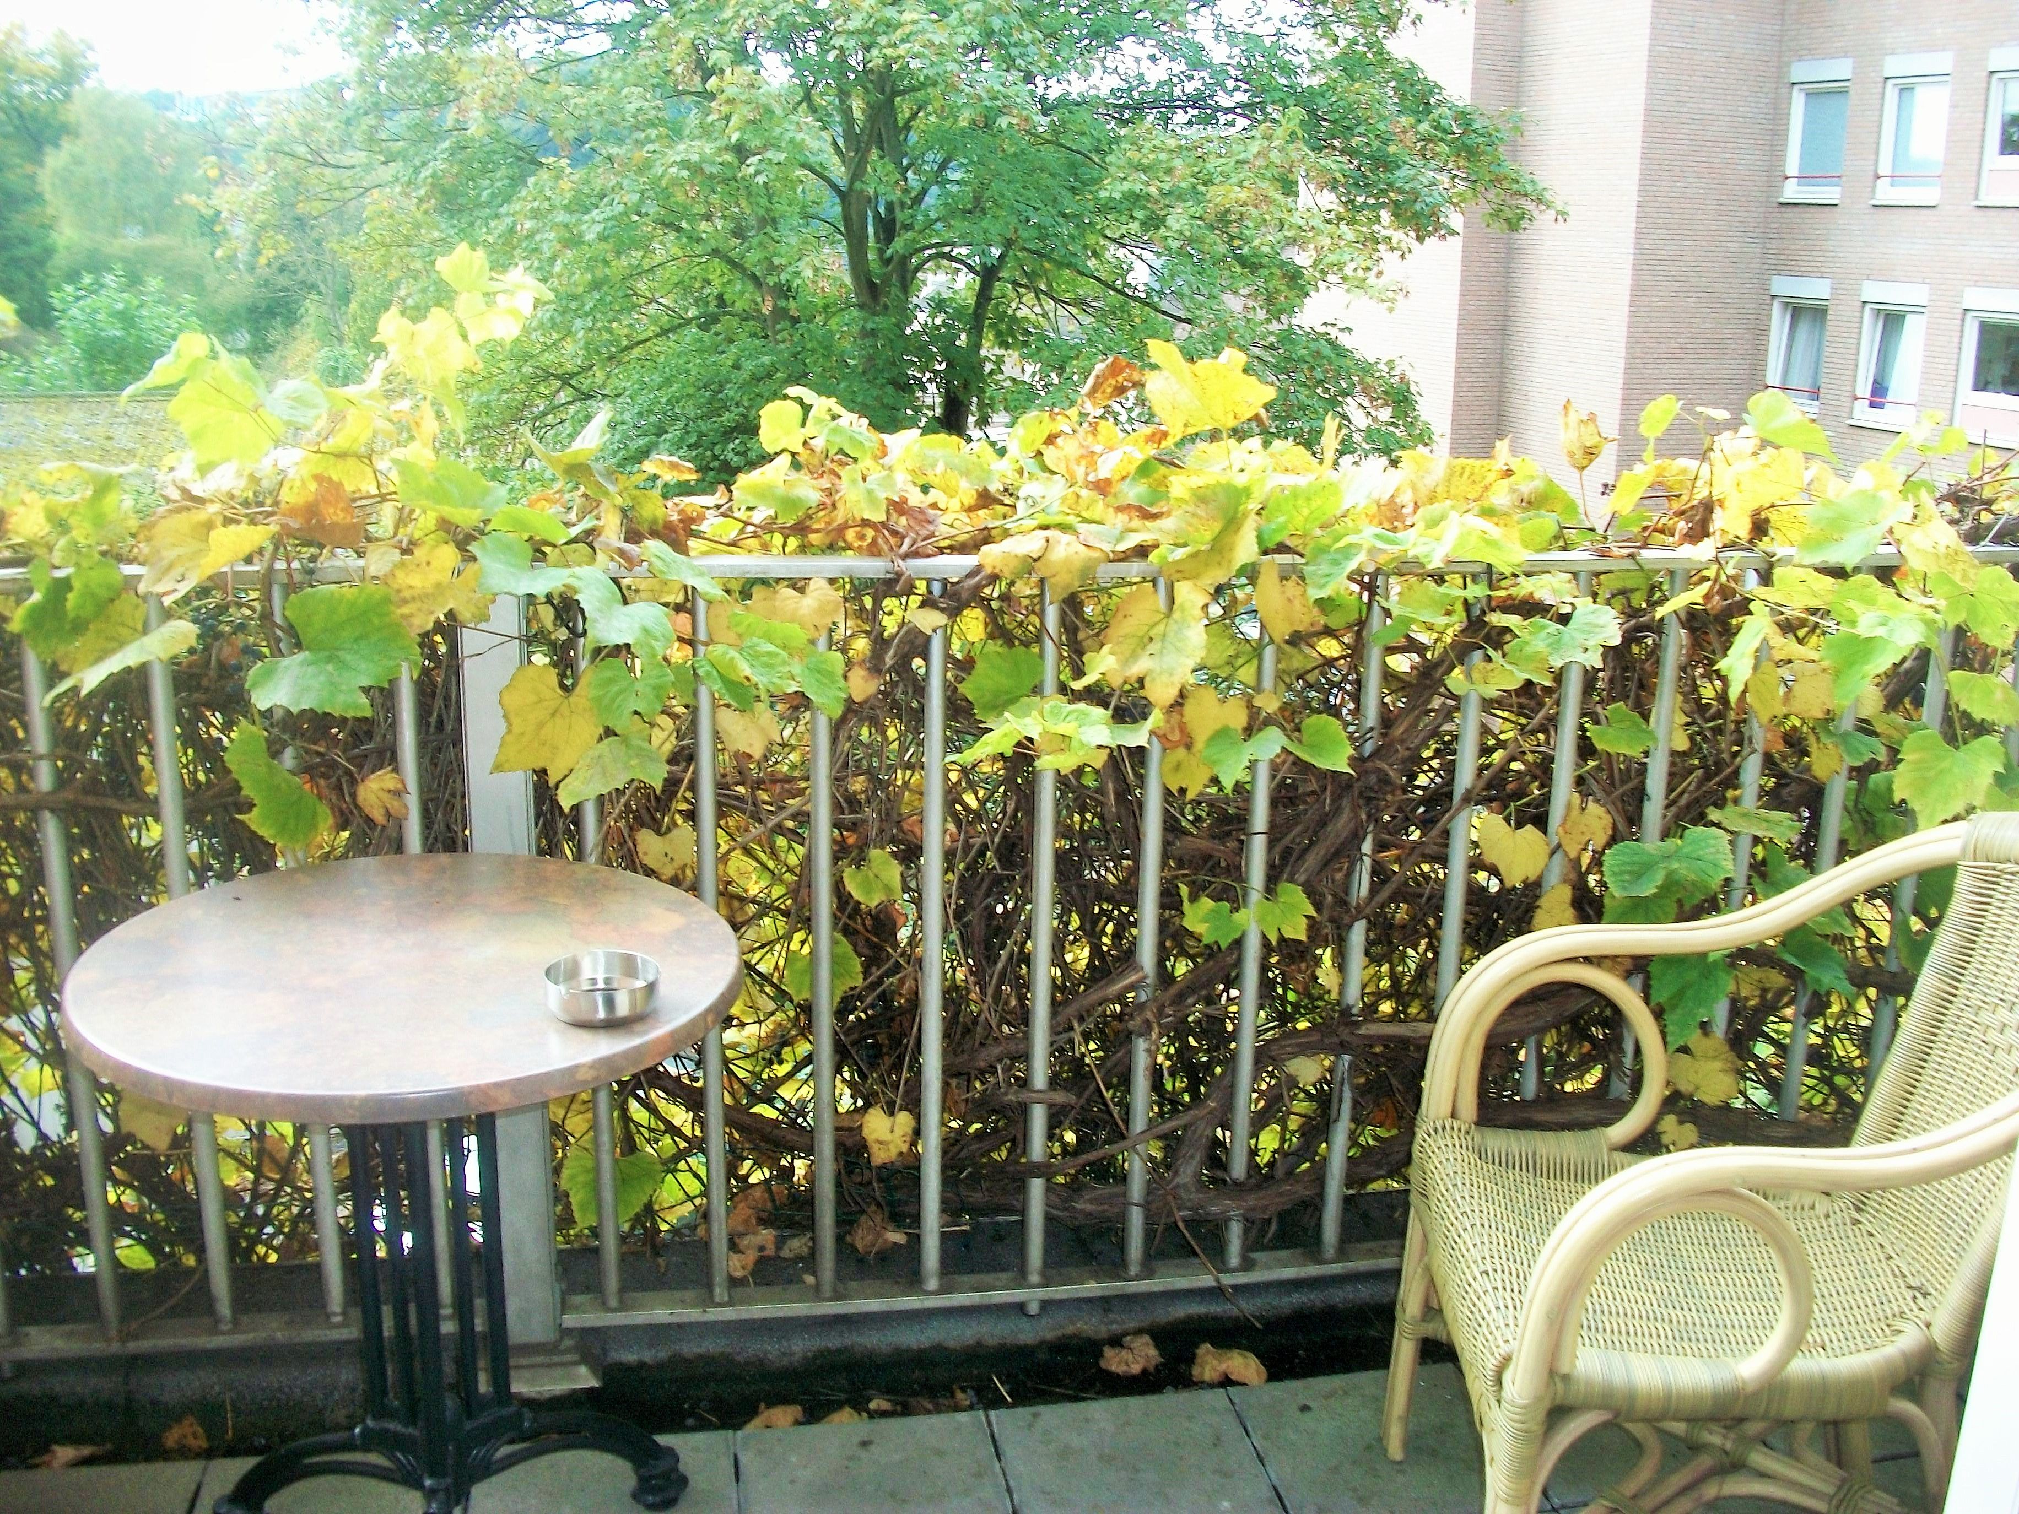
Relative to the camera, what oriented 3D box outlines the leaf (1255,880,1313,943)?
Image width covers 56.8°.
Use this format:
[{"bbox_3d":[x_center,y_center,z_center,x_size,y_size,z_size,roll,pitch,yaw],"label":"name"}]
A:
[{"bbox_3d":[0.335,0.193,2.286,0.074,0.076,0.020,-12,2,-10],"label":"leaf"}]

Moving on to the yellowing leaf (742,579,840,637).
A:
[{"bbox_3d":[-0.248,-0.168,2.131,0.115,0.070,0.035,-1,6,-10],"label":"yellowing leaf"}]

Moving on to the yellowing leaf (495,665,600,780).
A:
[{"bbox_3d":[-0.498,-0.037,2.008,0.111,0.127,0.045,-2,16,-13],"label":"yellowing leaf"}]

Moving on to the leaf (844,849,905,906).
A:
[{"bbox_3d":[-0.163,0.145,2.244,0.073,0.070,0.025,-1,10,-9],"label":"leaf"}]

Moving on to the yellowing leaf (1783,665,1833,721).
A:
[{"bbox_3d":[0.987,-0.079,2.306,0.058,0.073,0.030,6,16,16],"label":"yellowing leaf"}]

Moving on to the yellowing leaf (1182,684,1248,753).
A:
[{"bbox_3d":[0.258,-0.042,2.341,0.090,0.102,0.030,-1,11,-10],"label":"yellowing leaf"}]

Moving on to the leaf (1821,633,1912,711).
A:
[{"bbox_3d":[1.033,-0.105,2.255,0.090,0.086,0.050,7,16,17],"label":"leaf"}]

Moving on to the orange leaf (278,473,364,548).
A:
[{"bbox_3d":[-0.722,-0.258,1.957,0.082,0.075,0.060,-3,16,-18],"label":"orange leaf"}]

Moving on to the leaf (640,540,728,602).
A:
[{"bbox_3d":[-0.360,-0.206,2.069,0.118,0.060,0.050,30,-22,2],"label":"leaf"}]

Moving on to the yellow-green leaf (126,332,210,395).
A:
[{"bbox_3d":[-0.847,-0.396,1.879,0.086,0.062,0.060,-3,16,-15],"label":"yellow-green leaf"}]

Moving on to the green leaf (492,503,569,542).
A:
[{"bbox_3d":[-0.520,-0.253,2.025,0.087,0.025,0.073,-2,51,-12],"label":"green leaf"}]

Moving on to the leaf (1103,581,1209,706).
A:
[{"bbox_3d":[0.169,-0.127,2.125,0.126,0.141,0.035,-3,1,-10],"label":"leaf"}]

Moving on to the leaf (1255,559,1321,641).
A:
[{"bbox_3d":[0.320,-0.178,2.144,0.078,0.097,0.030,-1,10,-9],"label":"leaf"}]

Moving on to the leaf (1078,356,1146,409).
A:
[{"bbox_3d":[0.122,-0.447,2.228,0.077,0.064,0.035,-1,5,-9],"label":"leaf"}]

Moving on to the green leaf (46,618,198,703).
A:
[{"bbox_3d":[-0.909,-0.097,1.909,0.160,0.040,0.058,-26,65,-23],"label":"green leaf"}]

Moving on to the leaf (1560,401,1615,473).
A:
[{"bbox_3d":[0.686,-0.381,2.217,0.055,0.084,0.050,5,16,11],"label":"leaf"}]

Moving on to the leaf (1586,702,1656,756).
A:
[{"bbox_3d":[0.758,-0.034,2.313,0.093,0.068,0.025,3,-5,-10],"label":"leaf"}]

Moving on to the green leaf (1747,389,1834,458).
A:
[{"bbox_3d":[0.977,-0.412,2.328,0.124,0.091,0.045,-1,-15,-9],"label":"green leaf"}]

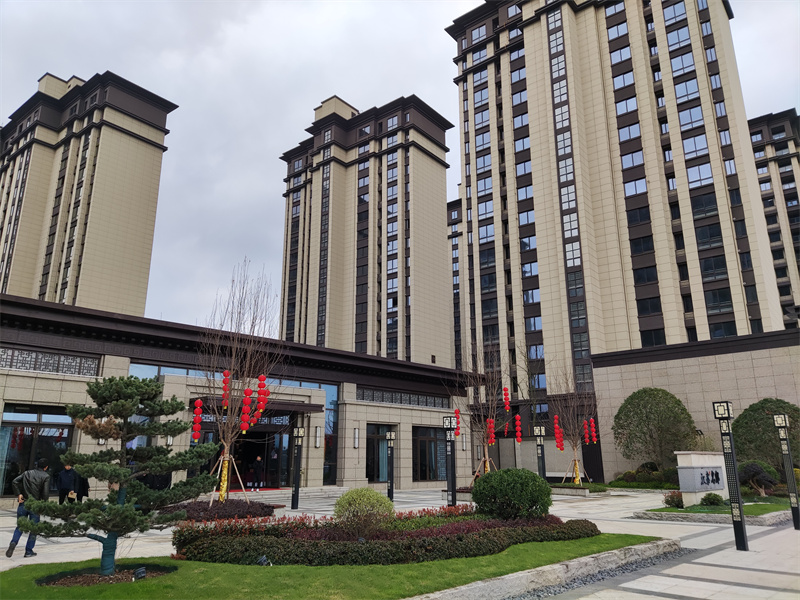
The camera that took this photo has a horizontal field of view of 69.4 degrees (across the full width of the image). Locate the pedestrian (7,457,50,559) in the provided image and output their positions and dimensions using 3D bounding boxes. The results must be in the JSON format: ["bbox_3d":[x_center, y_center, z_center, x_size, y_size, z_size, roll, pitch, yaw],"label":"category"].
[{"bbox_3d":[-6.861,3.821,10.672,0.550,1.724,0.500,-1,-15,5],"label":"pedestrian"}]

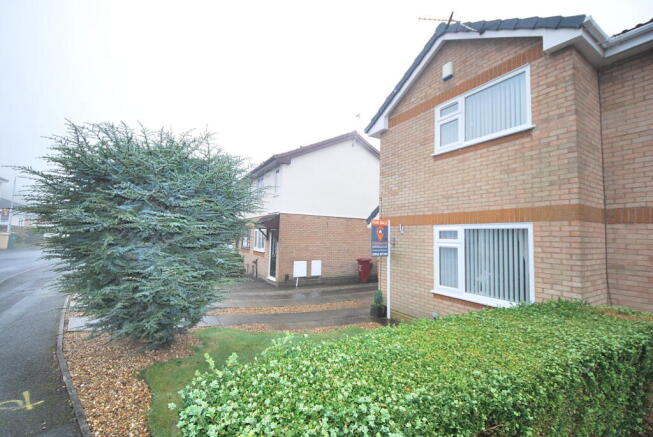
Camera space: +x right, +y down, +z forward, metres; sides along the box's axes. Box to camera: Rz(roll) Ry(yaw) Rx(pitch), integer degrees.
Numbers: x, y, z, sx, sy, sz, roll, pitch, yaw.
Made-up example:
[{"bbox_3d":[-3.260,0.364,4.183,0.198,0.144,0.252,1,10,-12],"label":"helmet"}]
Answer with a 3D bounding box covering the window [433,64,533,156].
[{"bbox_3d":[2.853,-1.954,4.849,0.120,1.080,1.770,4,-4,-32],"label":"window"}]

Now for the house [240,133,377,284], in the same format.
[{"bbox_3d":[-0.743,-0.423,14.846,7.400,6.950,7.700,4,-4,-32],"label":"house"}]

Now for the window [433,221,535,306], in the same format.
[{"bbox_3d":[2.769,0.837,4.701,0.120,1.450,1.780,4,-4,-32],"label":"window"}]

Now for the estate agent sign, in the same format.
[{"bbox_3d":[1.269,0.462,6.050,0.530,0.890,0.040,3,-4,-27],"label":"estate agent sign"}]

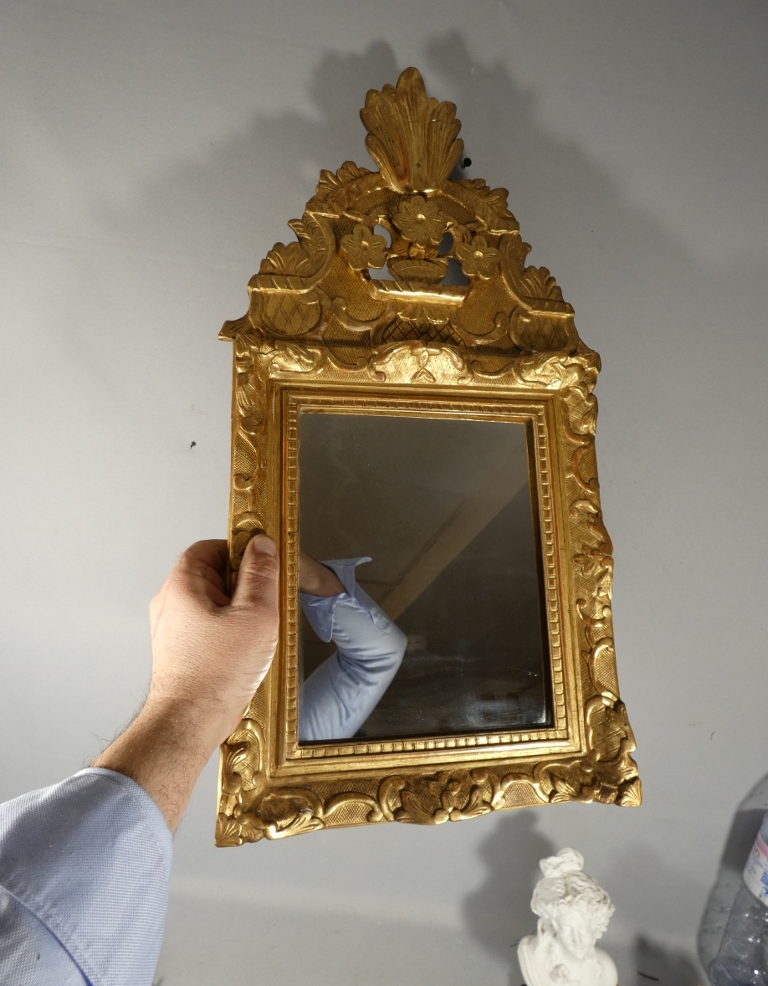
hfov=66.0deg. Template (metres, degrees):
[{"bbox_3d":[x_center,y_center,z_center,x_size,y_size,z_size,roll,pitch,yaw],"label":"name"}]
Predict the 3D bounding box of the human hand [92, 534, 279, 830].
[{"bbox_3d":[-0.123,0.115,0.383,0.090,0.180,0.112,23,-22,-20],"label":"human hand"}]

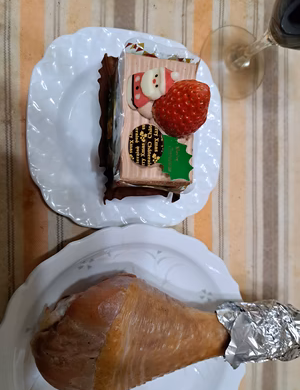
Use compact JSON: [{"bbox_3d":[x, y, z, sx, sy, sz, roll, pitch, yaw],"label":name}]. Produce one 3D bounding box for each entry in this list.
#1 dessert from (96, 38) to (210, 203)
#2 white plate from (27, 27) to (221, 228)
[{"bbox_3d":[0.002,-0.057,0.217,0.072,0.073,0.118,2,91,-15],"label":"dessert"},{"bbox_3d":[-0.016,-0.055,0.247,0.168,0.021,0.168,0,91,-15],"label":"white plate"}]

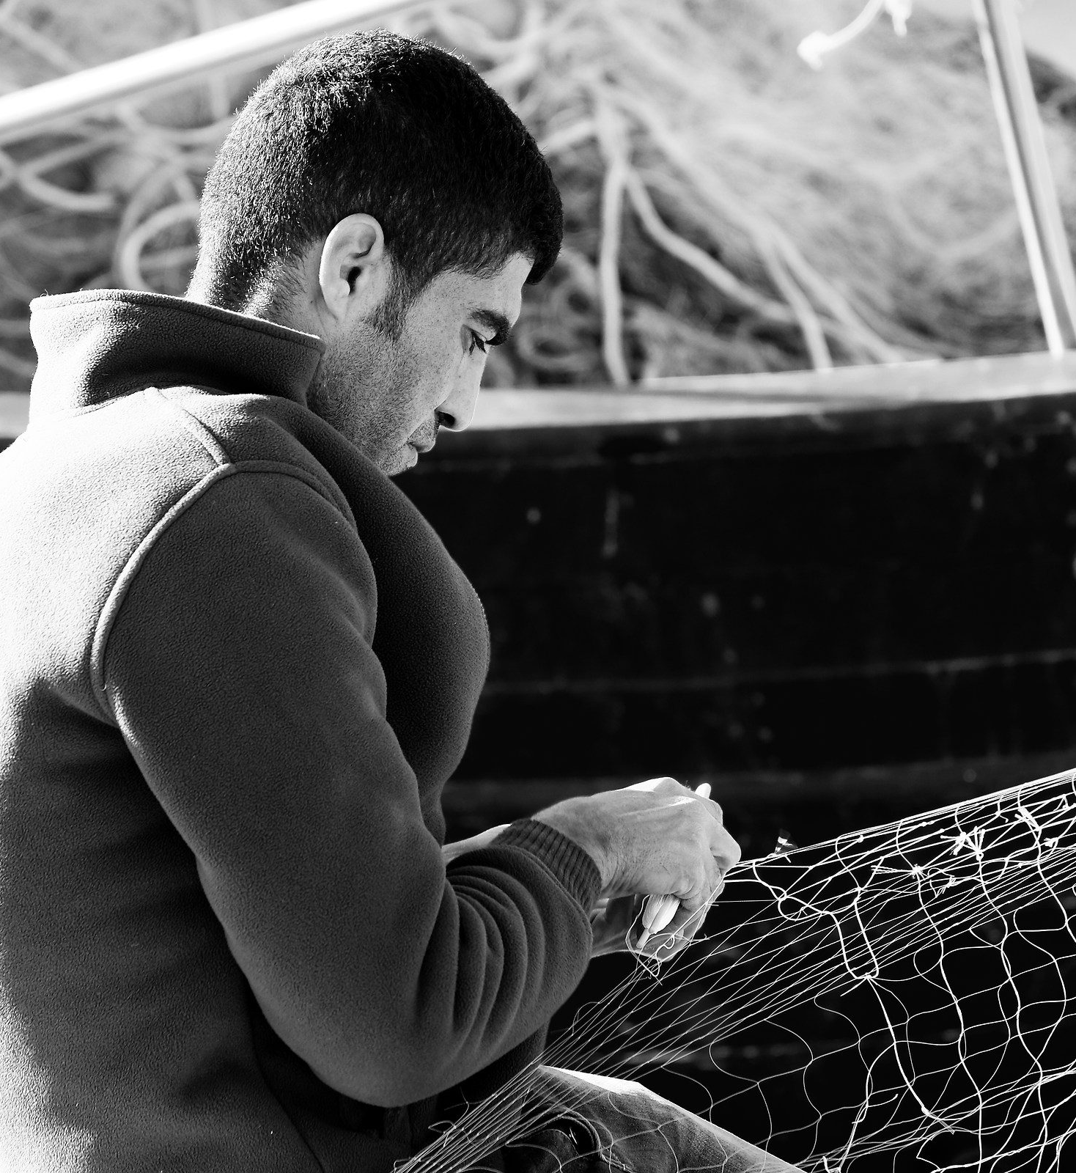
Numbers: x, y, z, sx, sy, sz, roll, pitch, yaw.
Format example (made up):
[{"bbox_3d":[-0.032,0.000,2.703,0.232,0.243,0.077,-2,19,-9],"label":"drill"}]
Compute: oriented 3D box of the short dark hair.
[{"bbox_3d":[-0.091,-0.223,7.400,0.208,0.200,0.168,30,-8,-14],"label":"short dark hair"}]

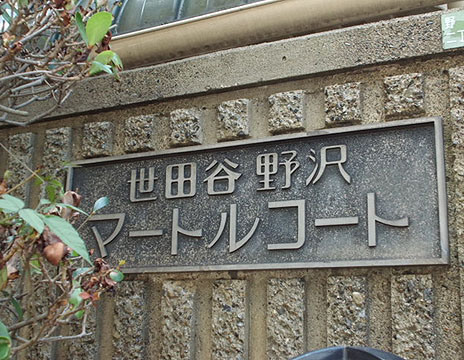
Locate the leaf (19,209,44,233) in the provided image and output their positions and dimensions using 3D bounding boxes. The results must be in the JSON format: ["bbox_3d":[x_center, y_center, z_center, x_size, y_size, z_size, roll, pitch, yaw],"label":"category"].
[{"bbox_3d":[-0.342,0.071,1.181,0.044,0.044,0.035,3,-10,-16],"label":"leaf"}]

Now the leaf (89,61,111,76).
[{"bbox_3d":[-0.226,-0.191,1.190,0.041,0.028,0.032,2,-9,-11],"label":"leaf"}]

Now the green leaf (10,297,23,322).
[{"bbox_3d":[-0.361,0.215,1.163,0.020,0.040,0.022,3,-10,-17],"label":"green leaf"}]

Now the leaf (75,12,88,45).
[{"bbox_3d":[-0.258,-0.260,1.190,0.024,0.055,0.028,2,-9,-13],"label":"leaf"}]

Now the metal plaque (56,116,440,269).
[{"bbox_3d":[0.002,0.051,1.294,0.780,0.236,0.030,-5,-10,28],"label":"metal plaque"}]

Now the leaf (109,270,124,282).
[{"bbox_3d":[-0.201,0.168,1.209,0.028,0.021,0.020,2,-9,-9],"label":"leaf"}]

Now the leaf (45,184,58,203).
[{"bbox_3d":[-0.322,0.024,1.237,0.025,0.032,0.022,3,-10,-15],"label":"leaf"}]

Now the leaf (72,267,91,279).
[{"bbox_3d":[-0.265,0.163,1.218,0.032,0.021,0.022,2,-9,-12],"label":"leaf"}]

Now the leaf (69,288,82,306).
[{"bbox_3d":[-0.273,0.205,1.209,0.024,0.031,0.022,2,-9,-12],"label":"leaf"}]

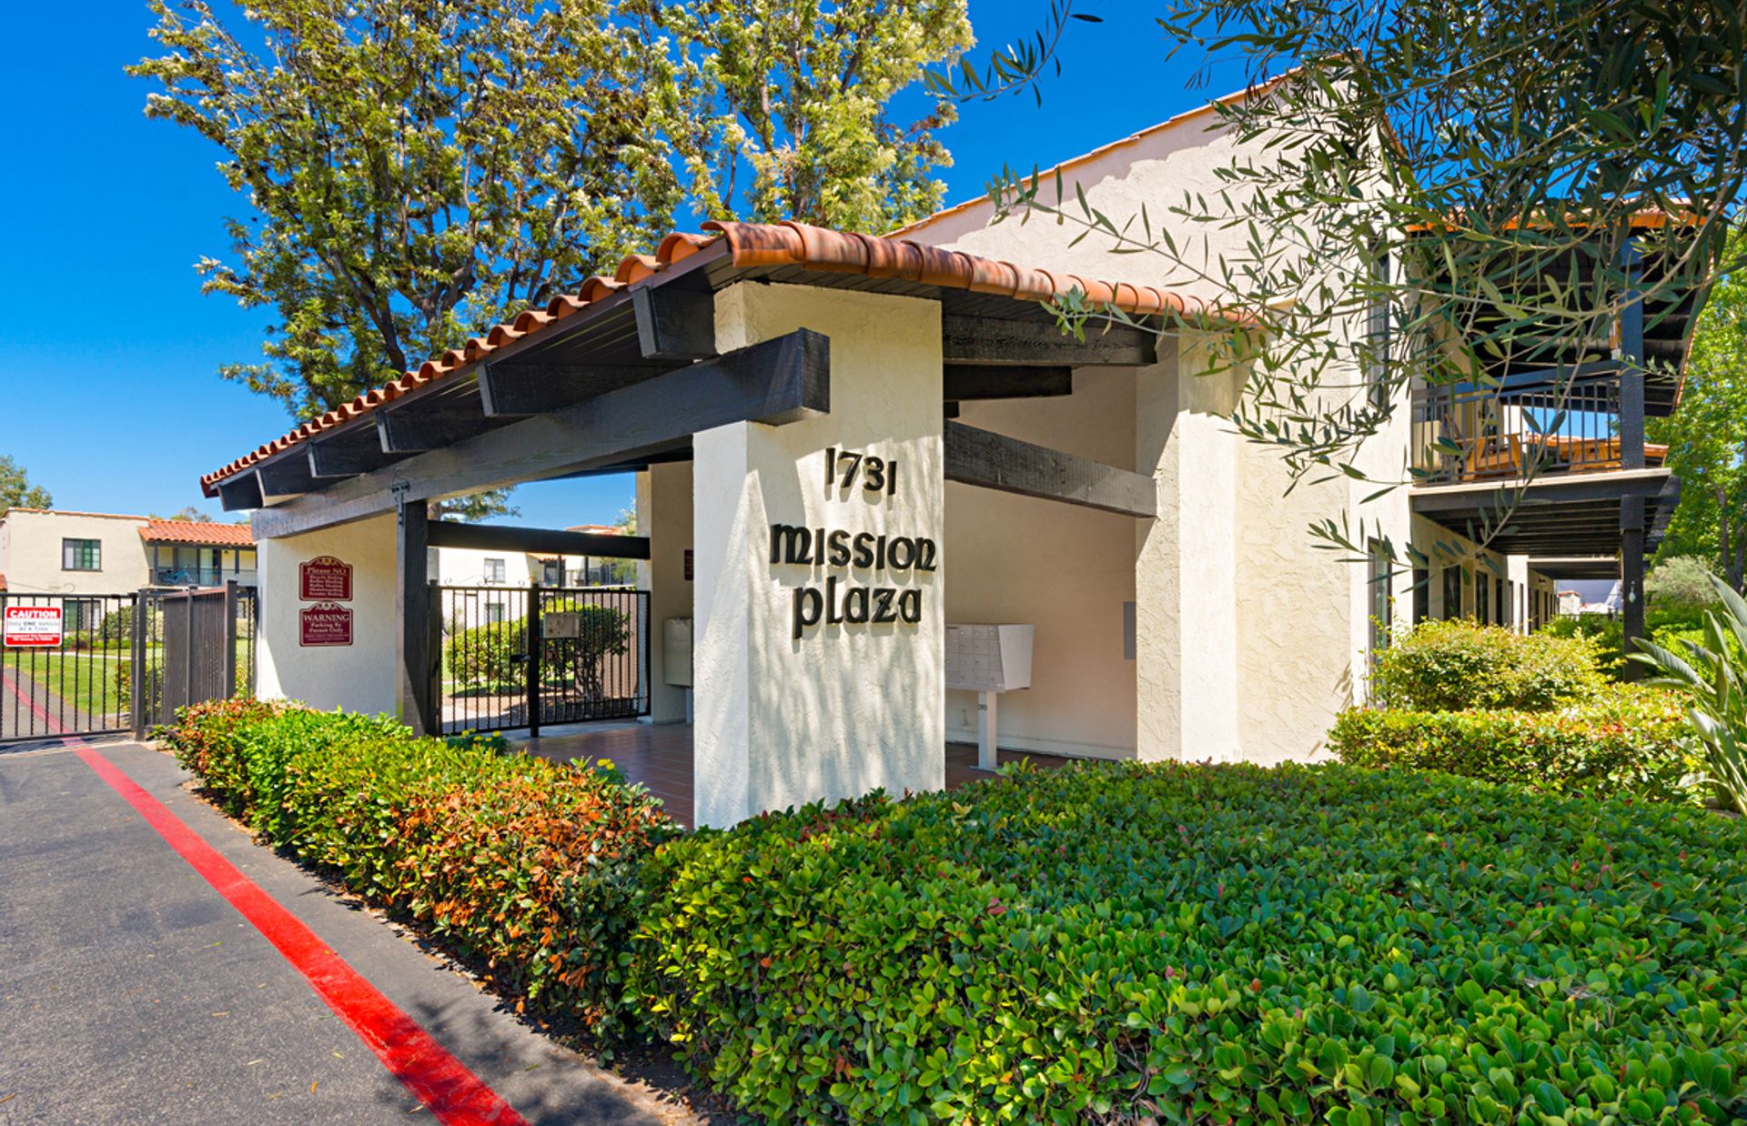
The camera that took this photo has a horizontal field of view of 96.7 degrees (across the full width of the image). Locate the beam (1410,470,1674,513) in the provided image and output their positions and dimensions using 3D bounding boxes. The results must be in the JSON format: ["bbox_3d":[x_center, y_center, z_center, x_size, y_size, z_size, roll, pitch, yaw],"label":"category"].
[{"bbox_3d":[5.890,-0.630,6.970,1.760,0.220,0.110,-2,-3,41],"label":"beam"}]

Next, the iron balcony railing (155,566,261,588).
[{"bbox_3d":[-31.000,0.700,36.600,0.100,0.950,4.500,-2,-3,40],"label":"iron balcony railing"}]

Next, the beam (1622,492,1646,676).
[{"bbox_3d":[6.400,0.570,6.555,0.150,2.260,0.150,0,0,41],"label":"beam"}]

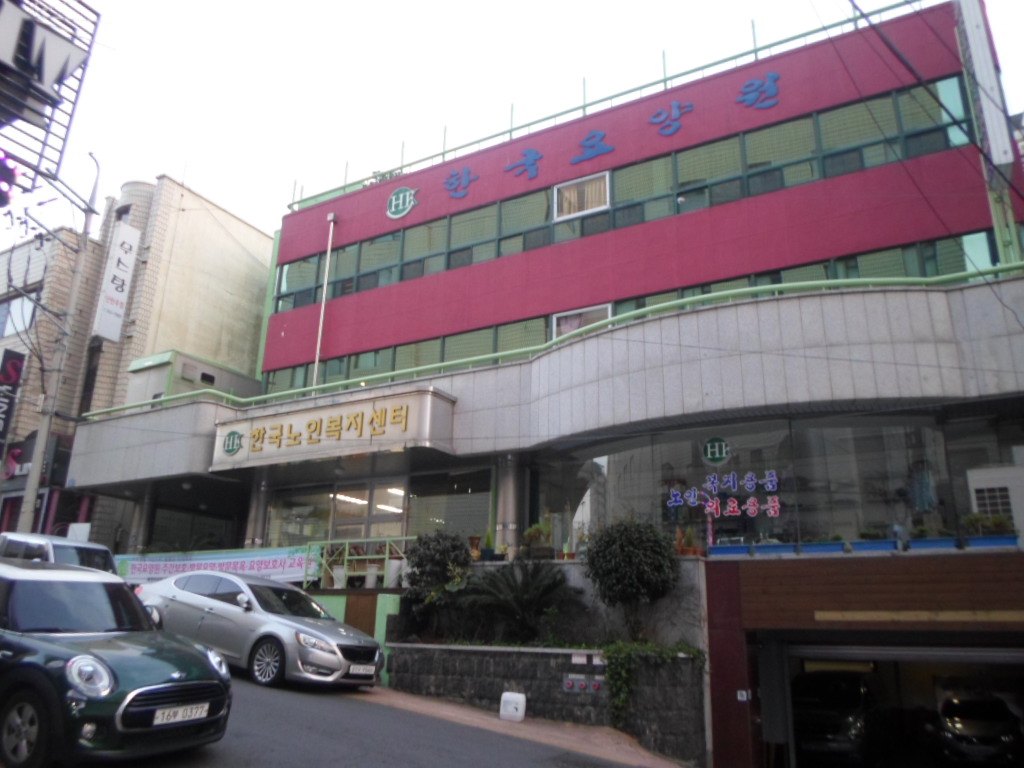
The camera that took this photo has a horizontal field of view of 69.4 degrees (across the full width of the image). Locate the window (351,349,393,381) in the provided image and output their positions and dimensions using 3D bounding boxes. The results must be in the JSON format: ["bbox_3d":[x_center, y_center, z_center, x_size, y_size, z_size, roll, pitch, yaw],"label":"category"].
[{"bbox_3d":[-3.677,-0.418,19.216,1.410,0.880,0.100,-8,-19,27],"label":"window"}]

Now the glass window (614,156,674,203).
[{"bbox_3d":[2.860,-4.440,16.186,1.333,0.843,0.100,-8,-20,29],"label":"glass window"}]

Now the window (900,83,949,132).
[{"bbox_3d":[7.809,-5.234,13.995,0.765,0.917,0.100,-8,-20,28],"label":"window"}]

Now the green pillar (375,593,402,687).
[{"bbox_3d":[-1.997,4.262,12.337,0.320,1.468,0.220,-8,-20,29],"label":"green pillar"}]

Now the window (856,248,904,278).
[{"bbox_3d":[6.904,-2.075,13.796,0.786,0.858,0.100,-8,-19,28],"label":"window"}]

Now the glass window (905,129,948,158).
[{"bbox_3d":[7.723,-4.478,13.788,0.695,0.459,0.100,-8,-20,28],"label":"glass window"}]

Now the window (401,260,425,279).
[{"bbox_3d":[-2.592,-2.954,19.330,0.737,0.431,0.100,-8,-20,28],"label":"window"}]

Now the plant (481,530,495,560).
[{"bbox_3d":[-0.412,2.702,12.447,0.230,0.500,0.230,1,-17,0],"label":"plant"}]

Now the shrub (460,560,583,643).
[{"bbox_3d":[0.146,3.332,11.329,1.800,1.180,1.500,-8,-19,28],"label":"shrub"}]

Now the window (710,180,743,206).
[{"bbox_3d":[4.383,-3.907,15.103,0.656,0.422,0.100,-8,-20,29],"label":"window"}]

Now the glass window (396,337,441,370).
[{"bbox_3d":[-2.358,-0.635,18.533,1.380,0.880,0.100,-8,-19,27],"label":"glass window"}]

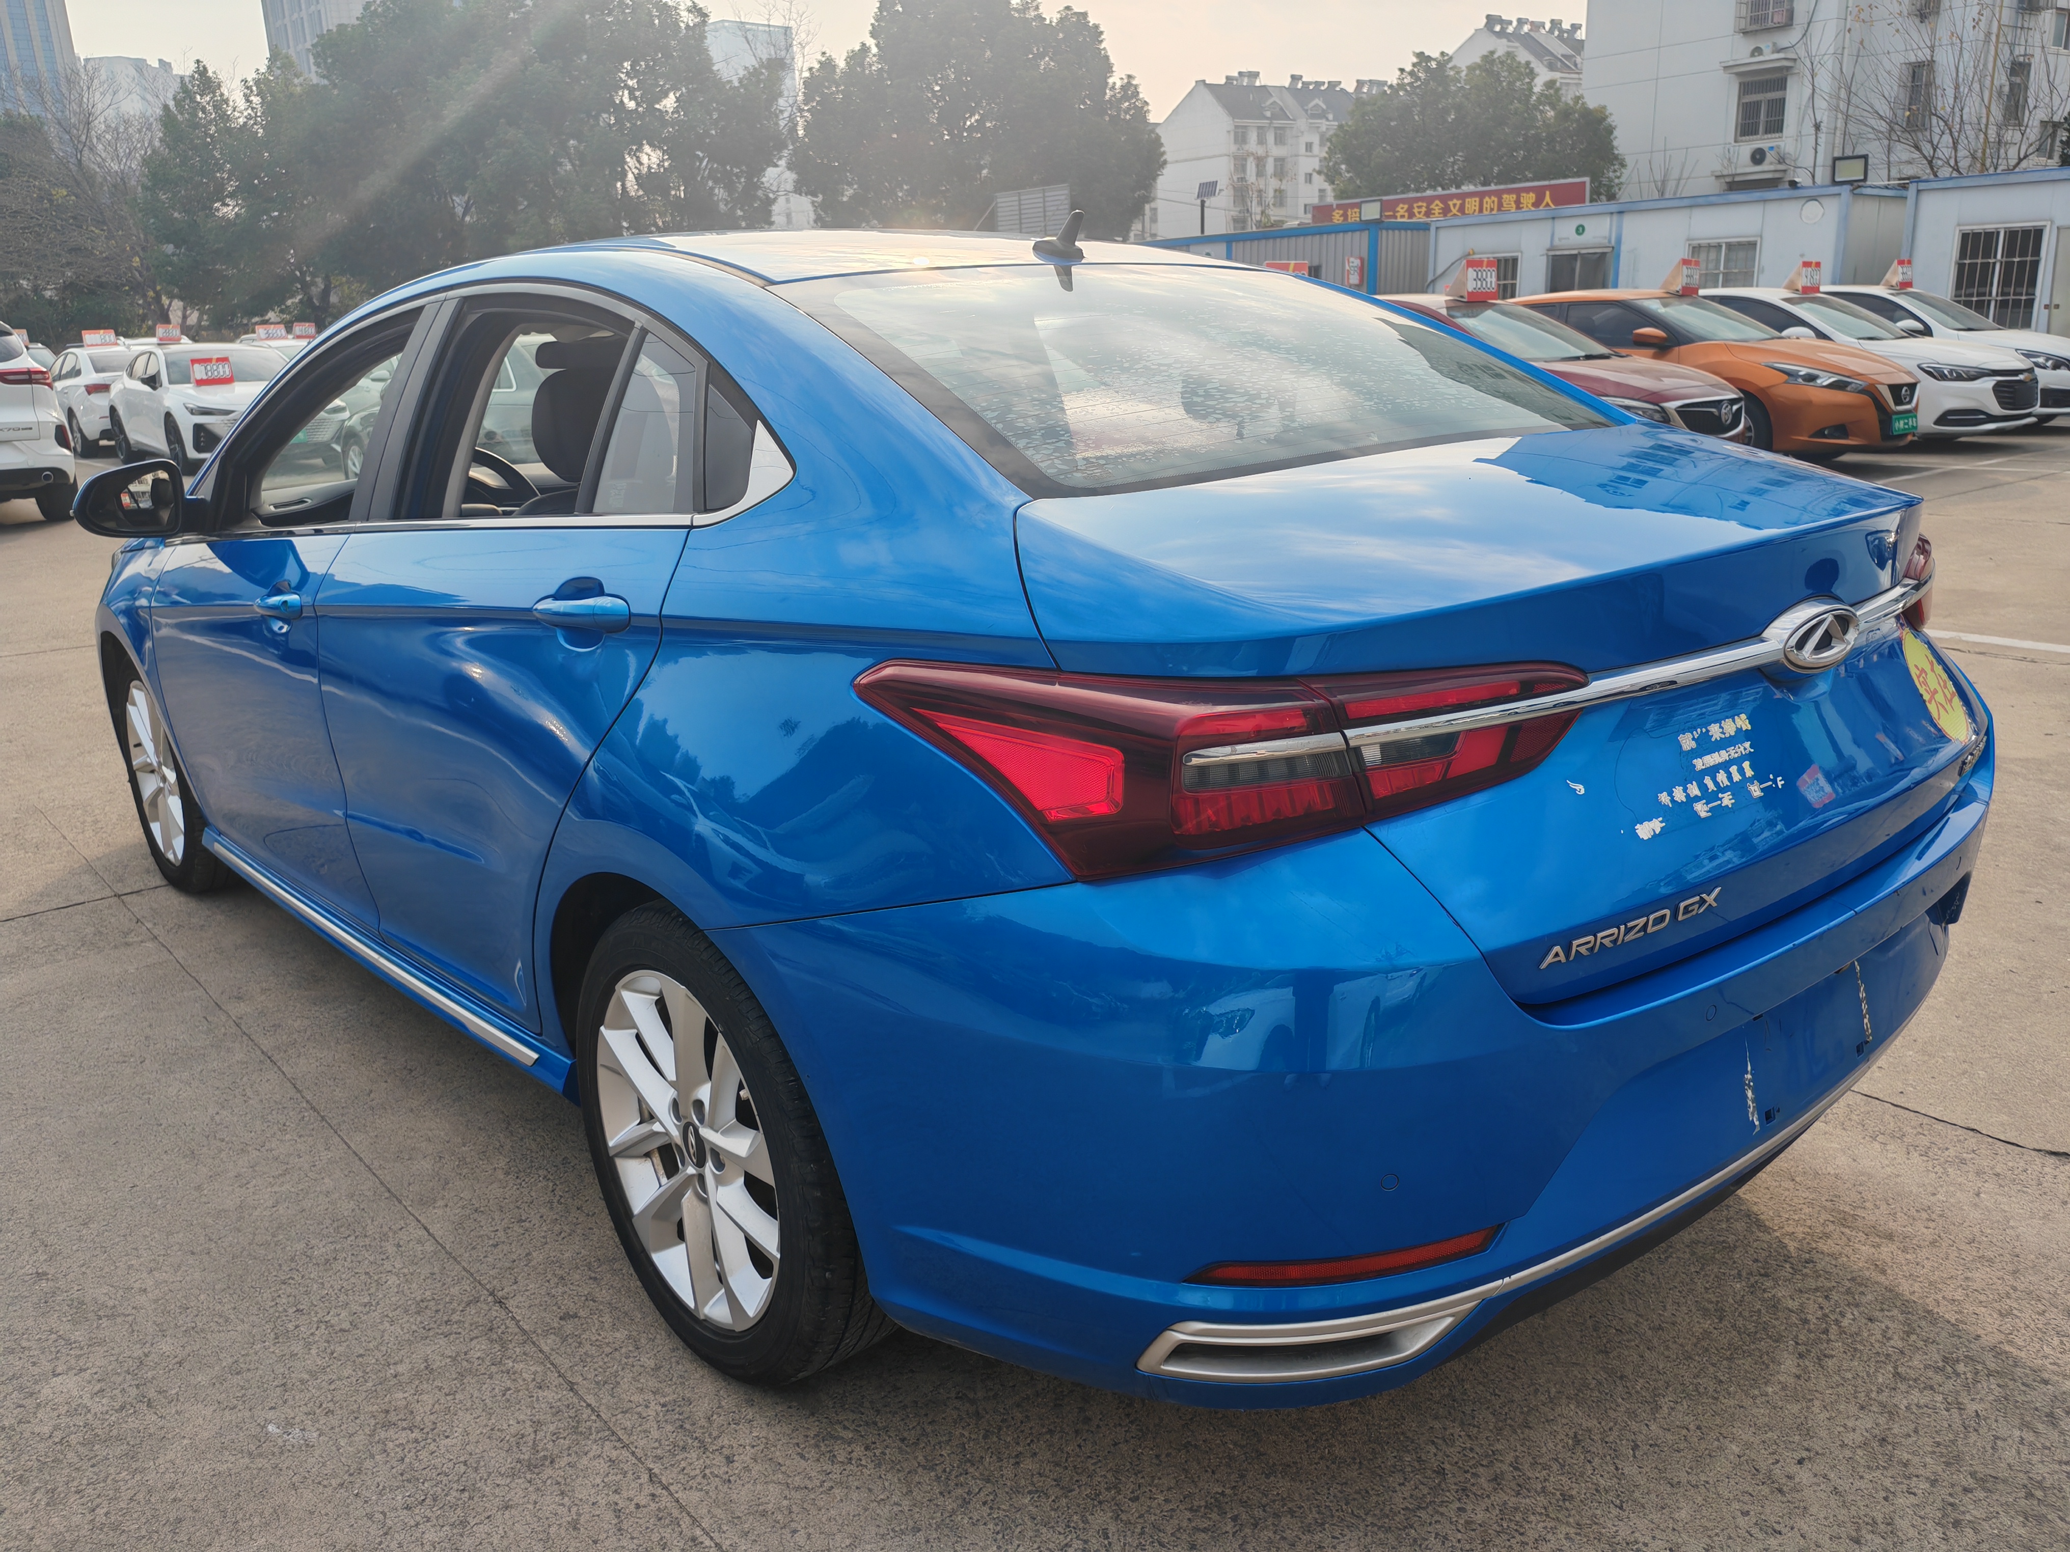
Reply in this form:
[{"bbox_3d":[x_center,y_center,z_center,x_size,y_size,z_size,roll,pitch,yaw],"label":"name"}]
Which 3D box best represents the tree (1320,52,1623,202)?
[{"bbox_3d":[10.837,-14.082,40.000,7.100,7.400,6.800,2,16,14],"label":"tree"}]

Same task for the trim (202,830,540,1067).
[{"bbox_3d":[-1.278,0.278,2.966,0.030,0.035,1.743,-14,18,-38],"label":"trim"}]

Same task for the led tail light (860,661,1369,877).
[{"bbox_3d":[0.055,-0.032,1.493,0.250,0.170,0.440,-14,19,-38],"label":"led tail light"}]

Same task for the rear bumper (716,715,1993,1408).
[{"bbox_3d":[0.596,0.188,2.067,1.810,0.590,0.880,-13,19,-38],"label":"rear bumper"}]

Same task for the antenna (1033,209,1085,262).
[{"bbox_3d":[0.038,-0.812,2.438,0.055,0.075,0.125,-14,20,-38],"label":"antenna"}]

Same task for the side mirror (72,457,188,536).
[{"bbox_3d":[-1.759,-0.533,3.119,0.200,0.140,0.130,-14,20,-38],"label":"side mirror"}]

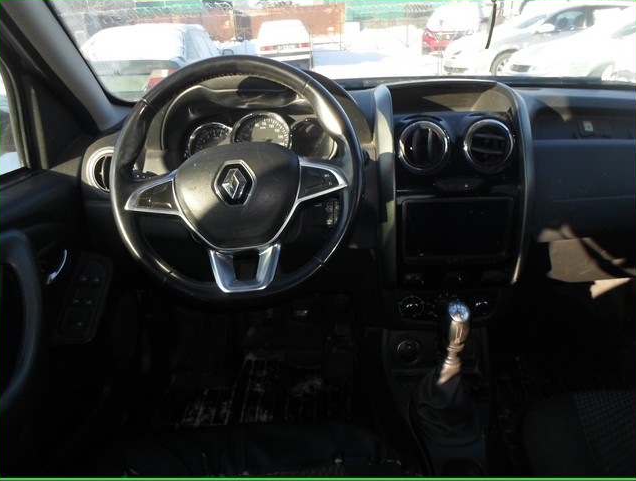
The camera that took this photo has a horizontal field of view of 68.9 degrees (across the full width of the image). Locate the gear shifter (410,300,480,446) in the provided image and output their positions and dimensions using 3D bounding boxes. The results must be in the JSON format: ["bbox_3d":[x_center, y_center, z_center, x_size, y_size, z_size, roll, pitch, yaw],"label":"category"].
[{"bbox_3d":[0.232,0.226,0.828,0.125,0.260,0.150,0,25,0],"label":"gear shifter"}]

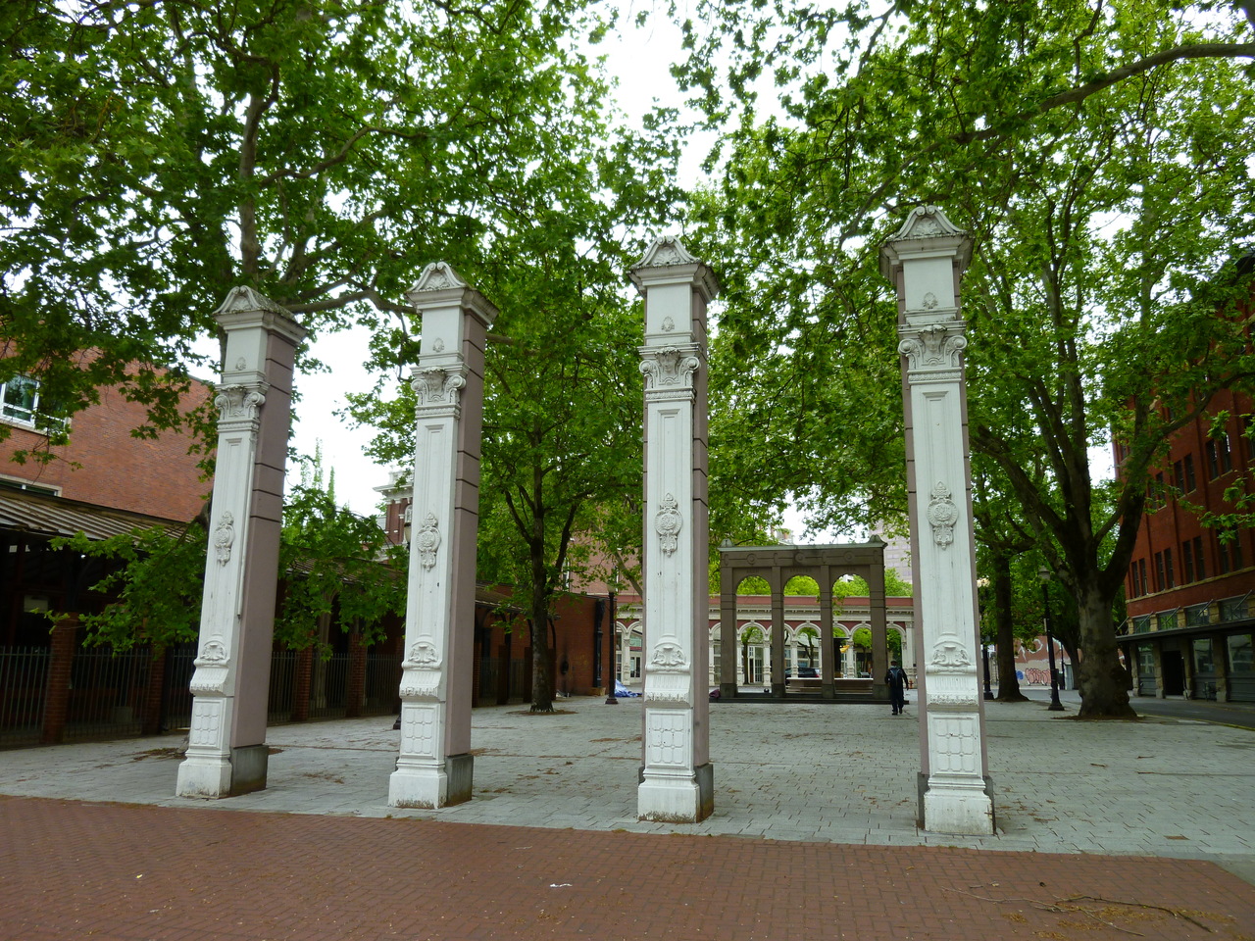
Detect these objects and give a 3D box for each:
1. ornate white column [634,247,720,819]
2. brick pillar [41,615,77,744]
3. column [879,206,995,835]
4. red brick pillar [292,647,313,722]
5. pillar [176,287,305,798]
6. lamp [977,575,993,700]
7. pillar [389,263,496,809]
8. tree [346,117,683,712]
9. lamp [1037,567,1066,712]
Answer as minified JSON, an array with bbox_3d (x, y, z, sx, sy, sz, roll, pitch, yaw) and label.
[{"bbox_3d":[0.541,0.552,10.123,0.814,6.273,0.837,-3,-12,15],"label":"ornate white column"},{"bbox_3d":[-10.959,4.041,17.540,0.316,2.354,0.316,-3,-12,15],"label":"brick pillar"},{"bbox_3d":[3.226,0.399,9.411,0.814,6.273,0.837,-3,-12,15],"label":"column"},{"bbox_3d":[-8.701,5.565,24.277,0.316,2.212,0.316,-3,-12,15],"label":"red brick pillar"},{"bbox_3d":[-4.910,0.817,11.601,0.814,6.273,0.837,-3,-12,15],"label":"pillar"},{"bbox_3d":[14.868,7.011,37.828,0.474,4.977,0.474,-3,-12,15],"label":"lamp"},{"bbox_3d":[-2.210,0.683,10.872,0.814,6.273,0.837,-3,-12,15],"label":"pillar"},{"bbox_3d":[-3.443,-0.904,32.421,10.428,18.328,10.112,-3,-12,15],"label":"tree"},{"bbox_3d":[14.715,5.850,31.744,0.474,4.930,0.474,-3,-12,15],"label":"lamp"}]

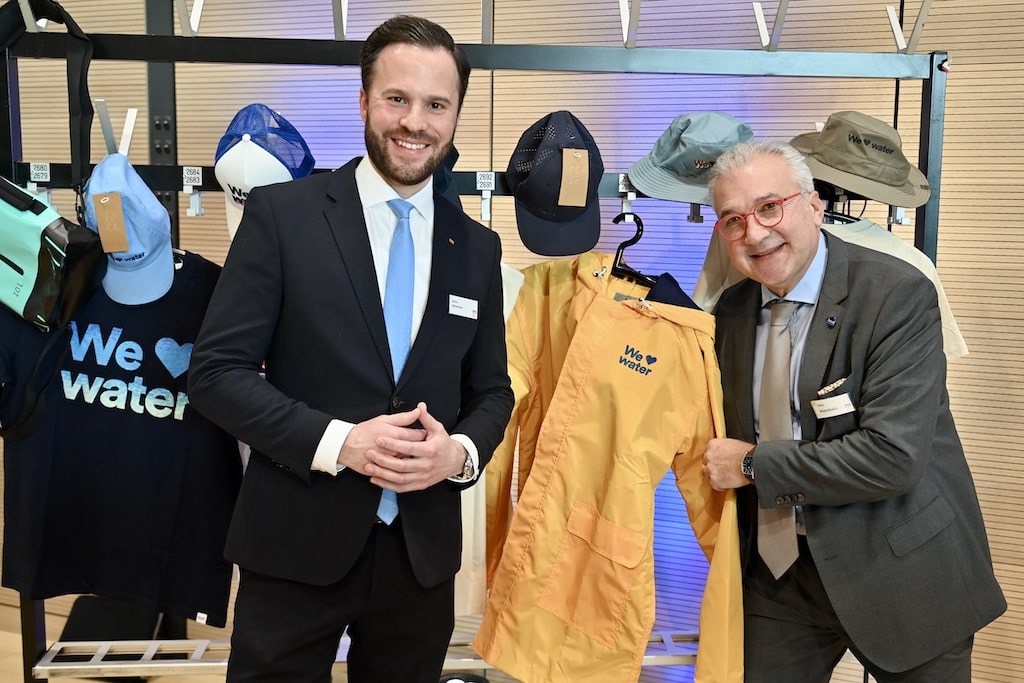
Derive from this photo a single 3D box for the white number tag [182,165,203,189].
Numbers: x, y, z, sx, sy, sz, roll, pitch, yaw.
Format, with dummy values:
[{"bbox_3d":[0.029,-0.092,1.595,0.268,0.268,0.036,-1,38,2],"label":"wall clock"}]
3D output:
[{"bbox_3d":[-0.638,-0.330,1.935,0.038,0.037,0.004,0,7,-5],"label":"white number tag"}]

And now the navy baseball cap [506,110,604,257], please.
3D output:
[{"bbox_3d":[0.092,-0.326,1.905,0.193,0.283,0.145,-1,-12,-1],"label":"navy baseball cap"}]

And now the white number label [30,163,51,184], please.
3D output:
[{"bbox_3d":[-0.930,-0.334,1.909,0.038,0.037,0.004,0,7,-5],"label":"white number label"}]

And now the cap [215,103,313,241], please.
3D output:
[{"bbox_3d":[-0.490,-0.333,1.867,0.190,0.280,0.140,6,-15,9],"label":"cap"}]

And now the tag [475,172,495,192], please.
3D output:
[{"bbox_3d":[-0.053,-0.328,1.987,0.038,0.037,0.004,0,7,-5],"label":"tag"}]

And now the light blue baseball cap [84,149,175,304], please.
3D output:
[{"bbox_3d":[-0.737,-0.222,1.845,0.175,0.285,0.130,-7,-11,12],"label":"light blue baseball cap"}]

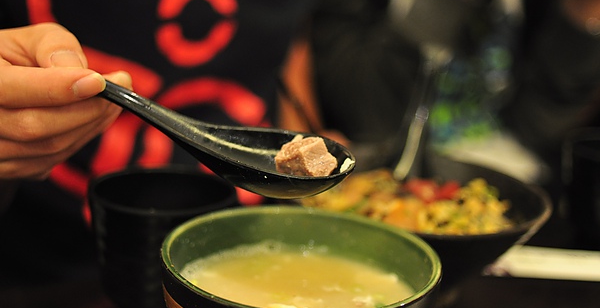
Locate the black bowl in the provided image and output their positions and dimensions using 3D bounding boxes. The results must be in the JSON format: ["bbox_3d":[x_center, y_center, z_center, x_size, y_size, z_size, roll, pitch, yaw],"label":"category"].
[{"bbox_3d":[0.074,0.055,0.595,0.182,0.068,0.182,3,16,-1],"label":"black bowl"}]

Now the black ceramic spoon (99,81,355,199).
[{"bbox_3d":[-0.048,-0.012,0.402,0.153,0.045,0.046,11,26,16],"label":"black ceramic spoon"}]

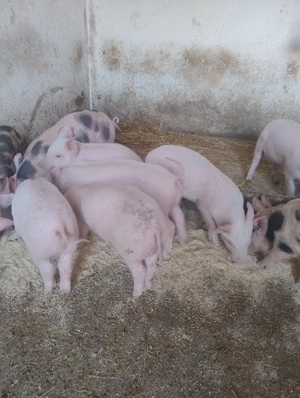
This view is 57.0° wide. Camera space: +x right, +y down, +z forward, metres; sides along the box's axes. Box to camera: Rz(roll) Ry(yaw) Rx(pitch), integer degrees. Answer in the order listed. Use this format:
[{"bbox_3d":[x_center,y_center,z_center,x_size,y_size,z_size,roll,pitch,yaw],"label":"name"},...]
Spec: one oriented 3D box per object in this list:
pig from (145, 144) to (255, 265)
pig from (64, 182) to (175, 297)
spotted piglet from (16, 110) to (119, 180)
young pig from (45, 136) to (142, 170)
[{"bbox_3d":[0.269,0.022,1.678,0.800,0.470,0.280,31,41,34],"label":"pig"},{"bbox_3d":[-0.290,0.108,1.497,0.850,0.450,0.280,30,40,33],"label":"pig"},{"bbox_3d":[-0.526,-0.299,1.992,0.280,0.480,0.830,21,36,24],"label":"spotted piglet"},{"bbox_3d":[-0.328,-0.148,1.841,0.750,0.480,0.270,-1,33,-10],"label":"young pig"}]

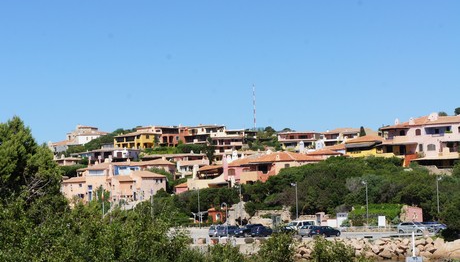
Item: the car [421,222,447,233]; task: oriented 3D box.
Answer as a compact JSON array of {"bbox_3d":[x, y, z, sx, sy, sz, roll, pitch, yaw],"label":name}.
[{"bbox_3d":[27.713,13.355,144.000,4.200,1.450,1.750,-3,-4,17],"label":"car"}]

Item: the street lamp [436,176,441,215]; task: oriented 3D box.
[{"bbox_3d":[31.645,10.639,158.000,0.900,7.200,0.350,-3,-4,22],"label":"street lamp"}]

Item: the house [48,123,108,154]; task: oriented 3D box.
[{"bbox_3d":[-65.838,3.694,455.000,22.000,12.500,14.000,-3,-4,17],"label":"house"}]

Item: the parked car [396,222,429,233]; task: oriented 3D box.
[{"bbox_3d":[24.252,12.891,138.000,4.200,1.500,1.750,-4,-4,25],"label":"parked car"}]

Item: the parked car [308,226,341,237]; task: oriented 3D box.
[{"bbox_3d":[12.314,13.119,136.000,1.750,1.460,4.250,-6,-5,44],"label":"parked car"}]

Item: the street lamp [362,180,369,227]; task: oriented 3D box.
[{"bbox_3d":[20.867,11.333,161.000,1.000,7.200,0.350,0,-4,-22],"label":"street lamp"}]

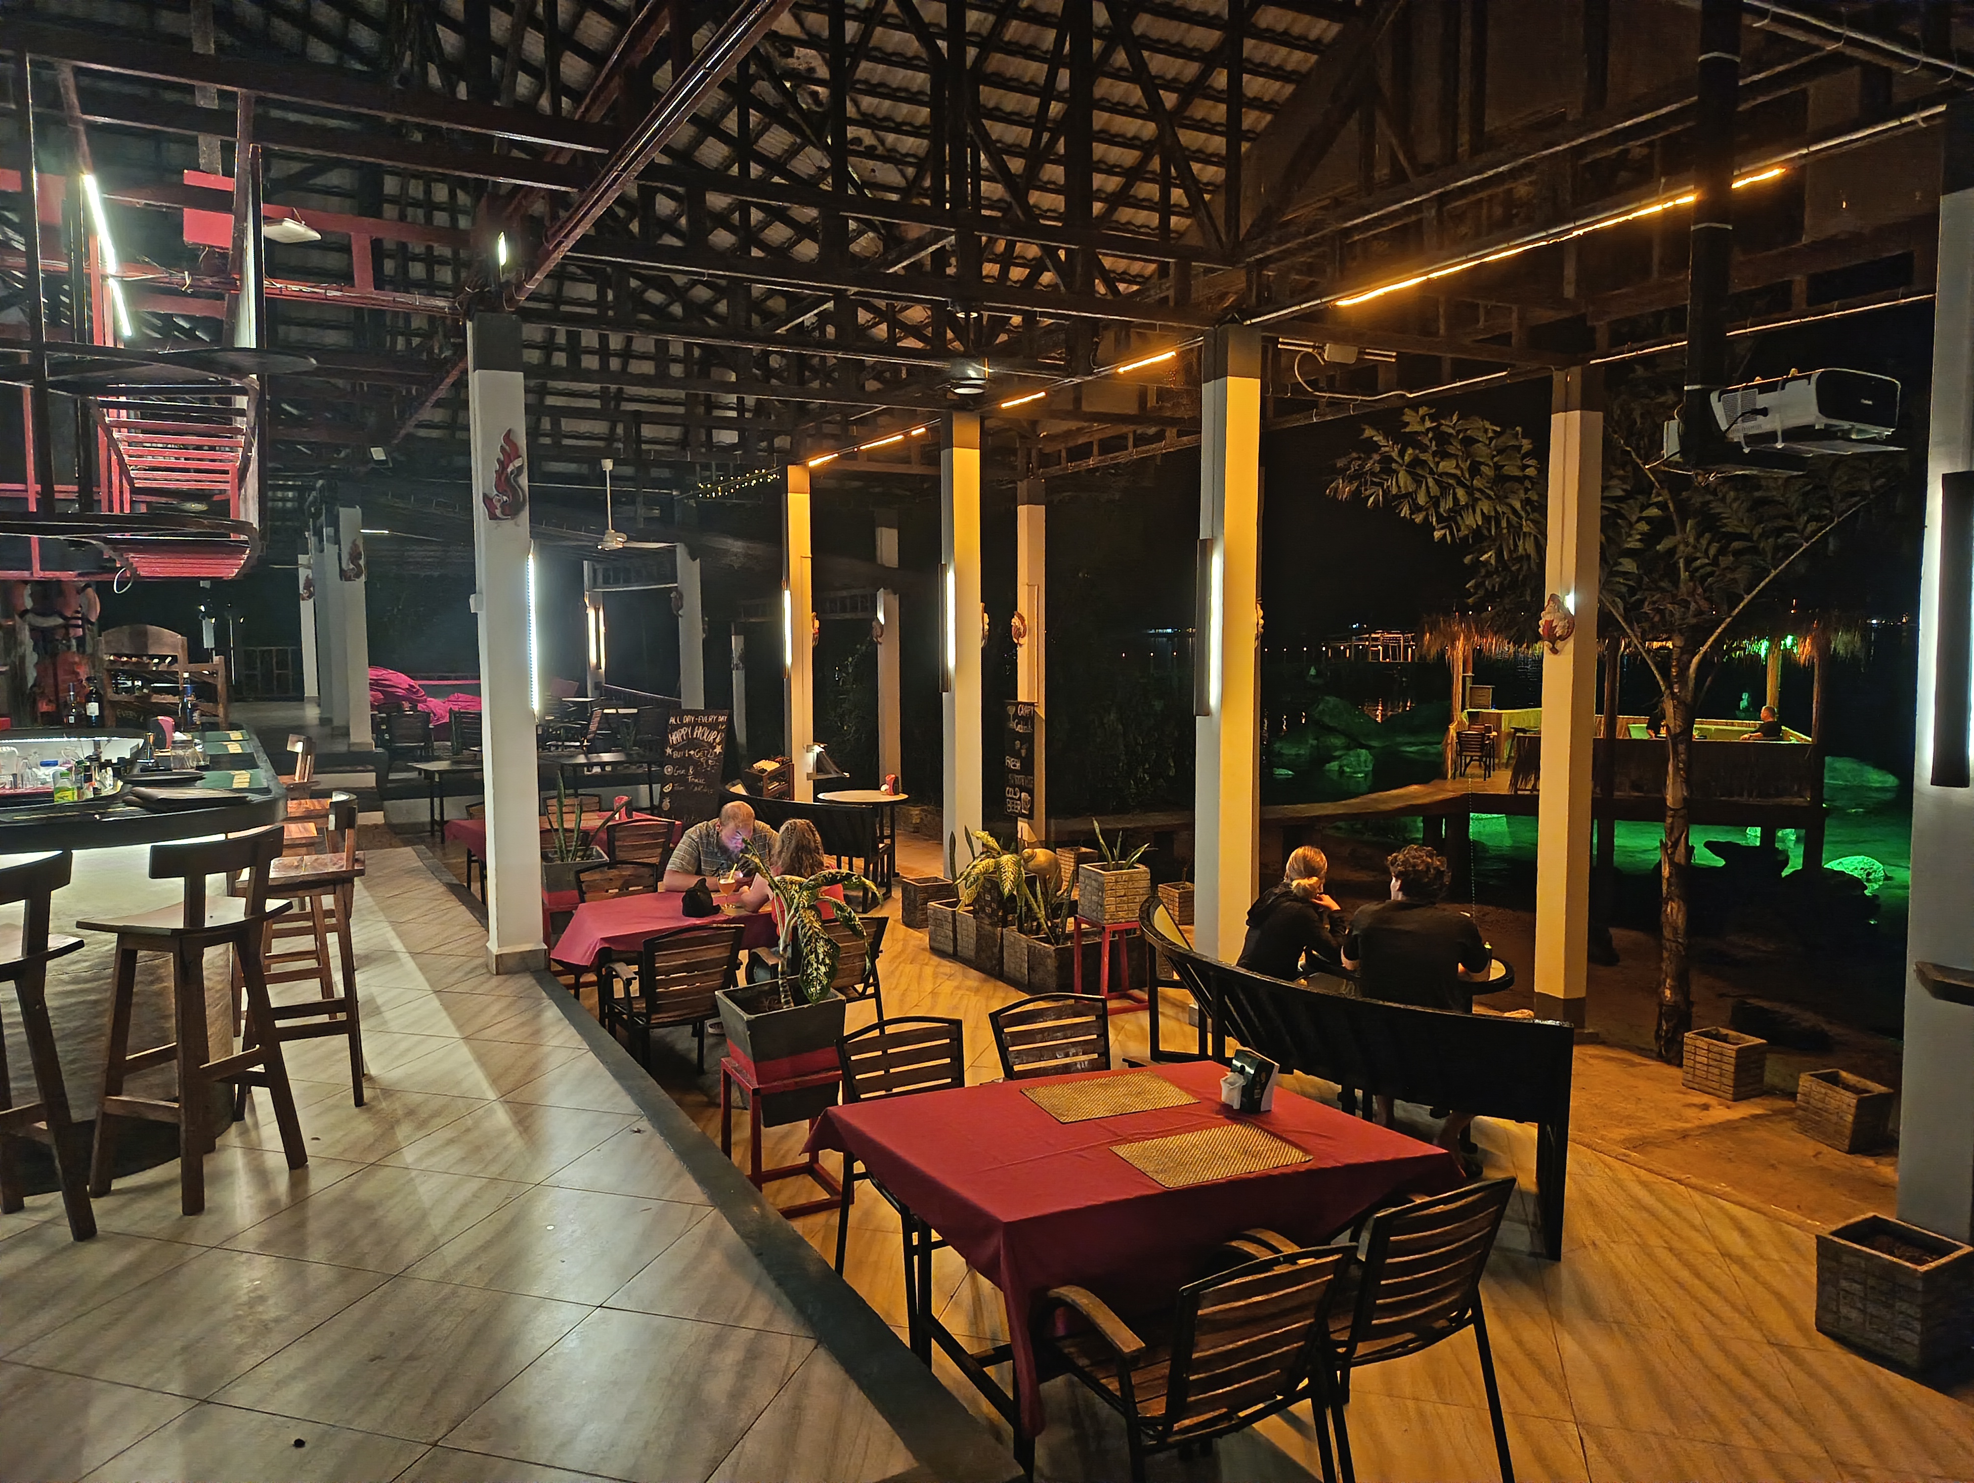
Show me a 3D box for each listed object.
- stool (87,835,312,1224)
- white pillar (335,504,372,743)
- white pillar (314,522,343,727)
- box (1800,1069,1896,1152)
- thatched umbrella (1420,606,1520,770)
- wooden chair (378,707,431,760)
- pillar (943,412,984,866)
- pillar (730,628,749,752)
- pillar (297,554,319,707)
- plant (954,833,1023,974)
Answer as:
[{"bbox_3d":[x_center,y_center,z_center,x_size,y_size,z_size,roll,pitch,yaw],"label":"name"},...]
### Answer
[{"bbox_3d":[-2.387,0.800,4.134,0.420,1.070,0.440,2,5,23],"label":"stool"},{"bbox_3d":[-6.525,-1.149,14.201,0.200,2.490,0.200,-3,5,-29],"label":"white pillar"},{"bbox_3d":[-8.276,-1.424,17.289,0.190,2.550,0.190,-3,5,-29],"label":"white pillar"},{"bbox_3d":[4.324,1.863,6.920,0.290,0.290,0.290,0,10,-26],"label":"box"},{"bbox_3d":[8.147,-0.749,22.914,1.750,2.750,1.750,-3,5,-29],"label":"thatched umbrella"},{"bbox_3d":[-6.554,0.039,15.449,0.540,0.850,0.560,-3,5,-25],"label":"wooden chair"},{"bbox_3d":[-0.170,-0.510,9.790,0.210,3.620,0.210,-3,5,-29],"label":"pillar"},{"bbox_3d":[-4.605,-0.920,25.305,0.230,2.360,0.230,-3,5,-27],"label":"pillar"},{"bbox_3d":[-11.784,-1.921,23.813,0.240,2.640,0.240,-3,5,-27],"label":"pillar"},{"bbox_3d":[0.043,0.986,8.448,0.390,0.860,0.390,-3,5,-27],"label":"plant"}]

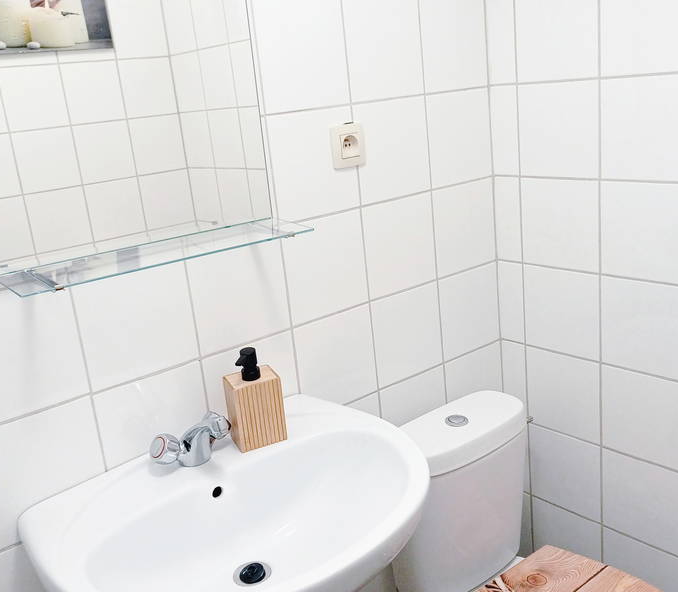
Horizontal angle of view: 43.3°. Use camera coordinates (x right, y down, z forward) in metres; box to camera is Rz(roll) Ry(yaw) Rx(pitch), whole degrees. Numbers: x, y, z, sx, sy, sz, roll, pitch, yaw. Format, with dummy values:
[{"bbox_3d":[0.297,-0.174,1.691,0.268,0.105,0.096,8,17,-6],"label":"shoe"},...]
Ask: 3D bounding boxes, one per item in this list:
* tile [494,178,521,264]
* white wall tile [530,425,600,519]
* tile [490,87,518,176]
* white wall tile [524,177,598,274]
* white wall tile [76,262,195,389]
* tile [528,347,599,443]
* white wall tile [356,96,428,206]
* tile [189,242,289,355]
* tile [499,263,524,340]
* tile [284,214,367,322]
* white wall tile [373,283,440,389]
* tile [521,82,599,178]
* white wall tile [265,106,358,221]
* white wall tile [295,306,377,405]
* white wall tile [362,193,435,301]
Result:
[{"bbox_3d":[0.389,-0.176,1.947,0.010,0.196,0.074,-18,19,-37],"label":"tile"},{"bbox_3d":[0.532,0.414,1.998,0.010,0.195,0.199,-18,20,-37],"label":"white wall tile"},{"bbox_3d":[0.371,-0.366,1.890,0.010,0.195,0.071,-18,20,-37],"label":"tile"},{"bbox_3d":[0.479,-0.156,1.843,0.010,0.196,0.196,-18,19,-37],"label":"white wall tile"},{"bbox_3d":[-0.335,0.038,1.415,0.201,0.195,0.010,-18,20,-37],"label":"white wall tile"},{"bbox_3d":[0.515,0.225,1.952,0.008,0.197,0.200,-18,20,-38],"label":"tile"},{"bbox_3d":[0.111,-0.299,1.737,0.200,0.197,0.008,-18,20,-38],"label":"white wall tile"},{"bbox_3d":[-0.180,-0.010,1.541,0.200,0.197,0.008,-18,20,-38],"label":"tile"},{"bbox_3d":[0.408,0.015,1.999,0.010,0.196,0.074,-18,19,-37],"label":"tile"},{"bbox_3d":[-0.026,-0.059,1.665,0.200,0.197,0.008,-18,20,-38],"label":"tile"},{"bbox_3d":[0.146,0.083,1.847,0.199,0.196,0.010,-18,19,-37],"label":"white wall tile"},{"bbox_3d":[0.461,-0.348,1.793,0.008,0.197,0.200,-18,20,-38],"label":"tile"},{"bbox_3d":[-0.044,-0.250,1.612,0.200,0.197,0.008,-18,20,-38],"label":"white wall tile"},{"bbox_3d":[-0.009,0.131,1.715,0.201,0.195,0.010,-18,20,-37],"label":"white wall tile"},{"bbox_3d":[0.127,-0.108,1.786,0.201,0.195,0.010,-18,20,-37],"label":"white wall tile"}]

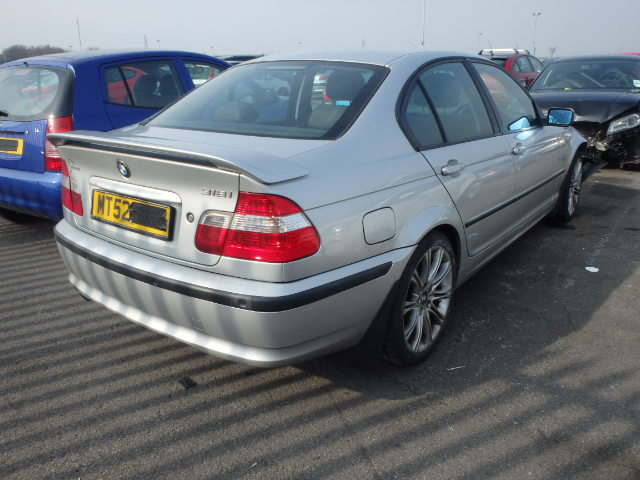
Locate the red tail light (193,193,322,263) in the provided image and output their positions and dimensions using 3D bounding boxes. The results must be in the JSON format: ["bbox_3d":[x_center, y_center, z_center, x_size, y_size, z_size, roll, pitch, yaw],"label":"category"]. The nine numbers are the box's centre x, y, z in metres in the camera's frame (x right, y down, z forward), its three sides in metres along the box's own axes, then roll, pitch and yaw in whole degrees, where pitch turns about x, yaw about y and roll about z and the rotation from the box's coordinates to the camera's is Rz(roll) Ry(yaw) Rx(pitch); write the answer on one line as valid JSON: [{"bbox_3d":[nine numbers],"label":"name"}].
[{"bbox_3d":[-0.208,-0.055,1.757,0.400,0.225,0.235,13,23,36],"label":"red tail light"}]

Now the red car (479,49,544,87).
[{"bbox_3d":[6.173,-5.153,16.610,4.100,1.600,1.730,-18,25,-41],"label":"red car"}]

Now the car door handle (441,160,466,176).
[{"bbox_3d":[0.586,-0.317,2.271,0.045,0.050,0.210,13,23,36],"label":"car door handle"}]

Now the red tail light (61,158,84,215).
[{"bbox_3d":[-1.133,-0.267,2.451,0.400,0.225,0.235,13,23,36],"label":"red tail light"}]

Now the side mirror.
[{"bbox_3d":[1.631,-0.828,3.486,0.190,0.125,0.120,13,23,36],"label":"side mirror"}]

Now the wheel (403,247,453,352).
[{"bbox_3d":[0.430,0.257,2.402,0.200,0.480,0.480,13,23,36],"label":"wheel"}]

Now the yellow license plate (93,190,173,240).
[{"bbox_3d":[-0.747,-0.106,2.019,0.520,0.113,0.020,13,13,36],"label":"yellow license plate"}]

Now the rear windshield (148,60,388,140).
[{"bbox_3d":[-0.276,-0.692,2.469,1.240,0.090,0.660,13,49,36],"label":"rear windshield"}]

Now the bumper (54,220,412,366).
[{"bbox_3d":[-0.530,0.109,2.373,1.720,0.400,0.870,13,23,36],"label":"bumper"}]

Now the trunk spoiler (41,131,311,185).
[{"bbox_3d":[-0.697,-0.356,2.010,1.430,0.110,0.310,13,23,36],"label":"trunk spoiler"}]

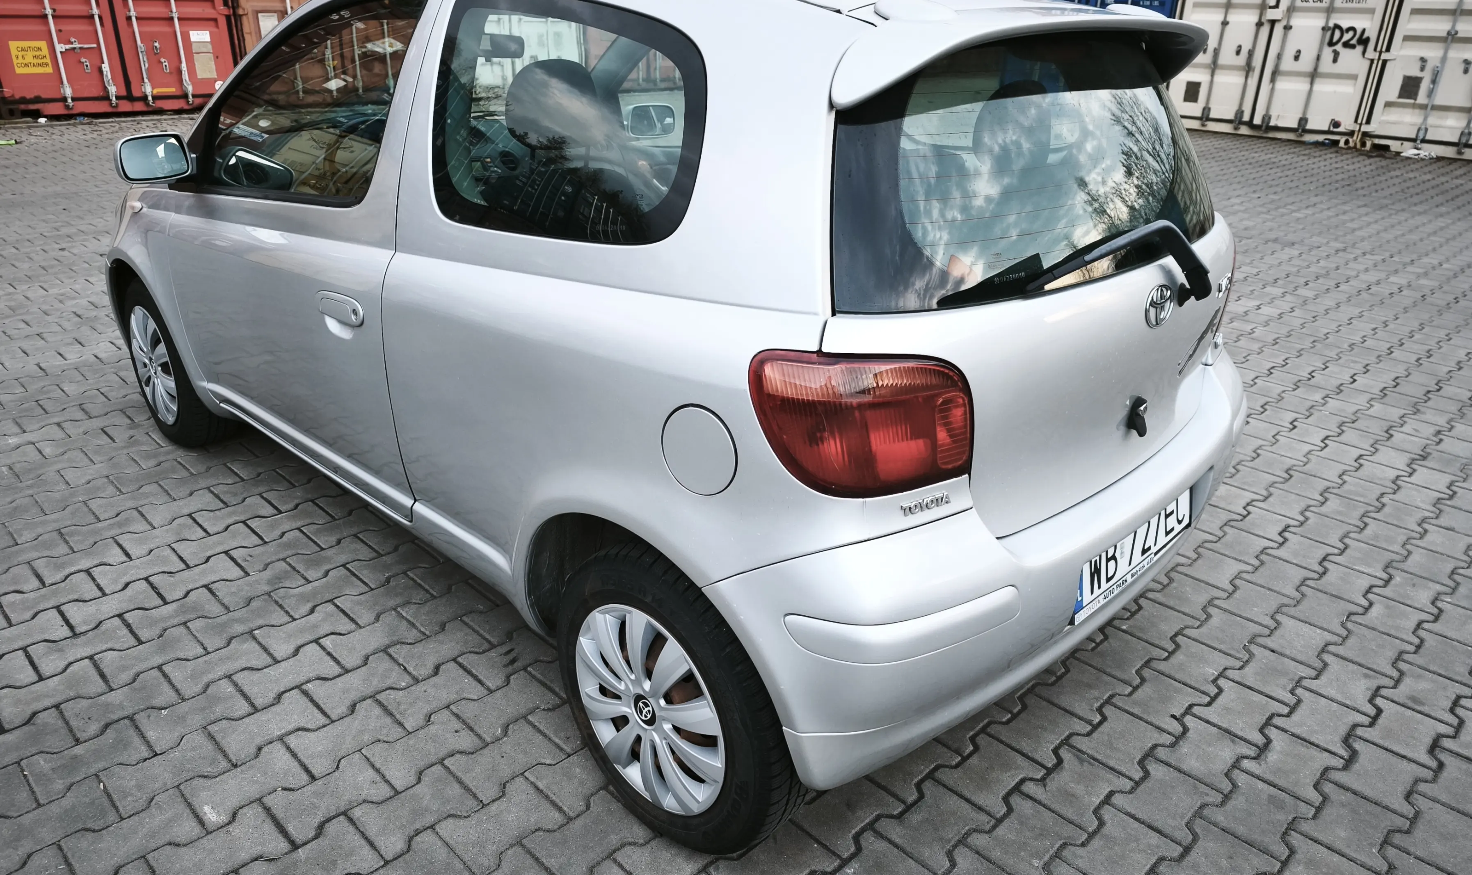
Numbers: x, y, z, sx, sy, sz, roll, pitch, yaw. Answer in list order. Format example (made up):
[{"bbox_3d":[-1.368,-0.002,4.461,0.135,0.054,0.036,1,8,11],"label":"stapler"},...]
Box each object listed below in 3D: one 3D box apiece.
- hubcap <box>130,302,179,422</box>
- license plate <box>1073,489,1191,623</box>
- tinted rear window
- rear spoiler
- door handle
[{"bbox_3d":[-1.869,-0.231,3.164,0.388,0.388,0.050,22,31,39],"label":"hubcap"},{"bbox_3d":[0.757,0.190,1.819,0.020,0.122,0.522,19,29,40],"label":"license plate"},{"bbox_3d":[0.603,-0.481,1.712,1.260,0.390,0.175,-21,12,-42],"label":"tinted rear window"},{"bbox_3d":[0.584,-0.651,1.664,0.320,0.155,1.220,22,31,39],"label":"rear spoiler"},{"bbox_3d":[-0.849,-0.275,2.096,0.200,0.060,0.040,22,31,39],"label":"door handle"}]

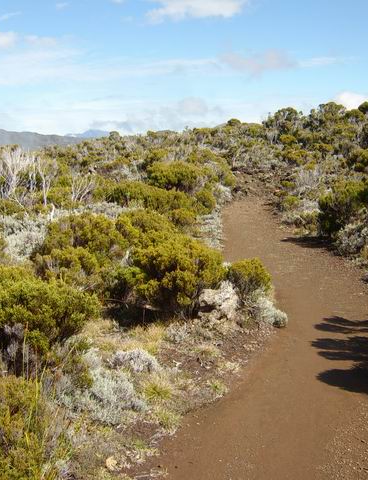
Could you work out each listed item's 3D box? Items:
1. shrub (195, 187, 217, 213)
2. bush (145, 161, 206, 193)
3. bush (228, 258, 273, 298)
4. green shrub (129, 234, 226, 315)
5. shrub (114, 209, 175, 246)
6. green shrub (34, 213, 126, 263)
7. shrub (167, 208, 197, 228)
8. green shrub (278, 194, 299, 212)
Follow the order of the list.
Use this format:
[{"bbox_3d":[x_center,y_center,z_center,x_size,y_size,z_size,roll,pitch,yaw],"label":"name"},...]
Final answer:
[{"bbox_3d":[0.525,-0.977,14.000,0.546,0.638,0.546,0,10,0],"label":"shrub"},{"bbox_3d":[-0.242,-1.792,16.300,1.620,0.930,1.450,0,10,0],"label":"bush"},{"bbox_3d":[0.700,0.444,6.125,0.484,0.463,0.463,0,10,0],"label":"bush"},{"bbox_3d":[-0.077,0.355,5.900,0.980,0.800,0.950,0,10,0],"label":"green shrub"},{"bbox_3d":[-0.567,-0.184,8.441,0.906,0.566,0.824,0,10,0],"label":"shrub"},{"bbox_3d":[-1.445,-0.007,8.000,1.280,0.760,1.150,0,10,0],"label":"green shrub"},{"bbox_3d":[-0.048,-0.413,11.000,0.570,0.390,0.520,0,10,0],"label":"shrub"},{"bbox_3d":[2.370,-0.828,13.000,0.450,0.410,0.430,0,10,0],"label":"green shrub"}]

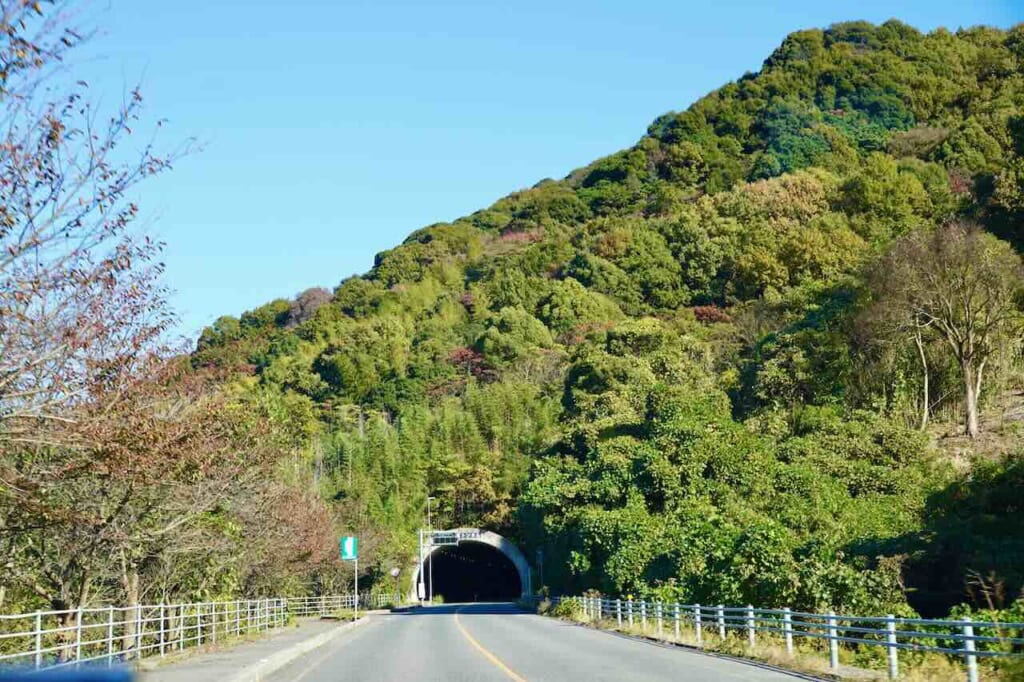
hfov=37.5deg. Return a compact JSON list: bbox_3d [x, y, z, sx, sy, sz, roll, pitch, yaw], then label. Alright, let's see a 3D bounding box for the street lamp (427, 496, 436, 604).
[{"bbox_3d":[-7.530,19.886,143.057,0.750,10.000,0.300,-1,-9,0],"label":"street lamp"}]

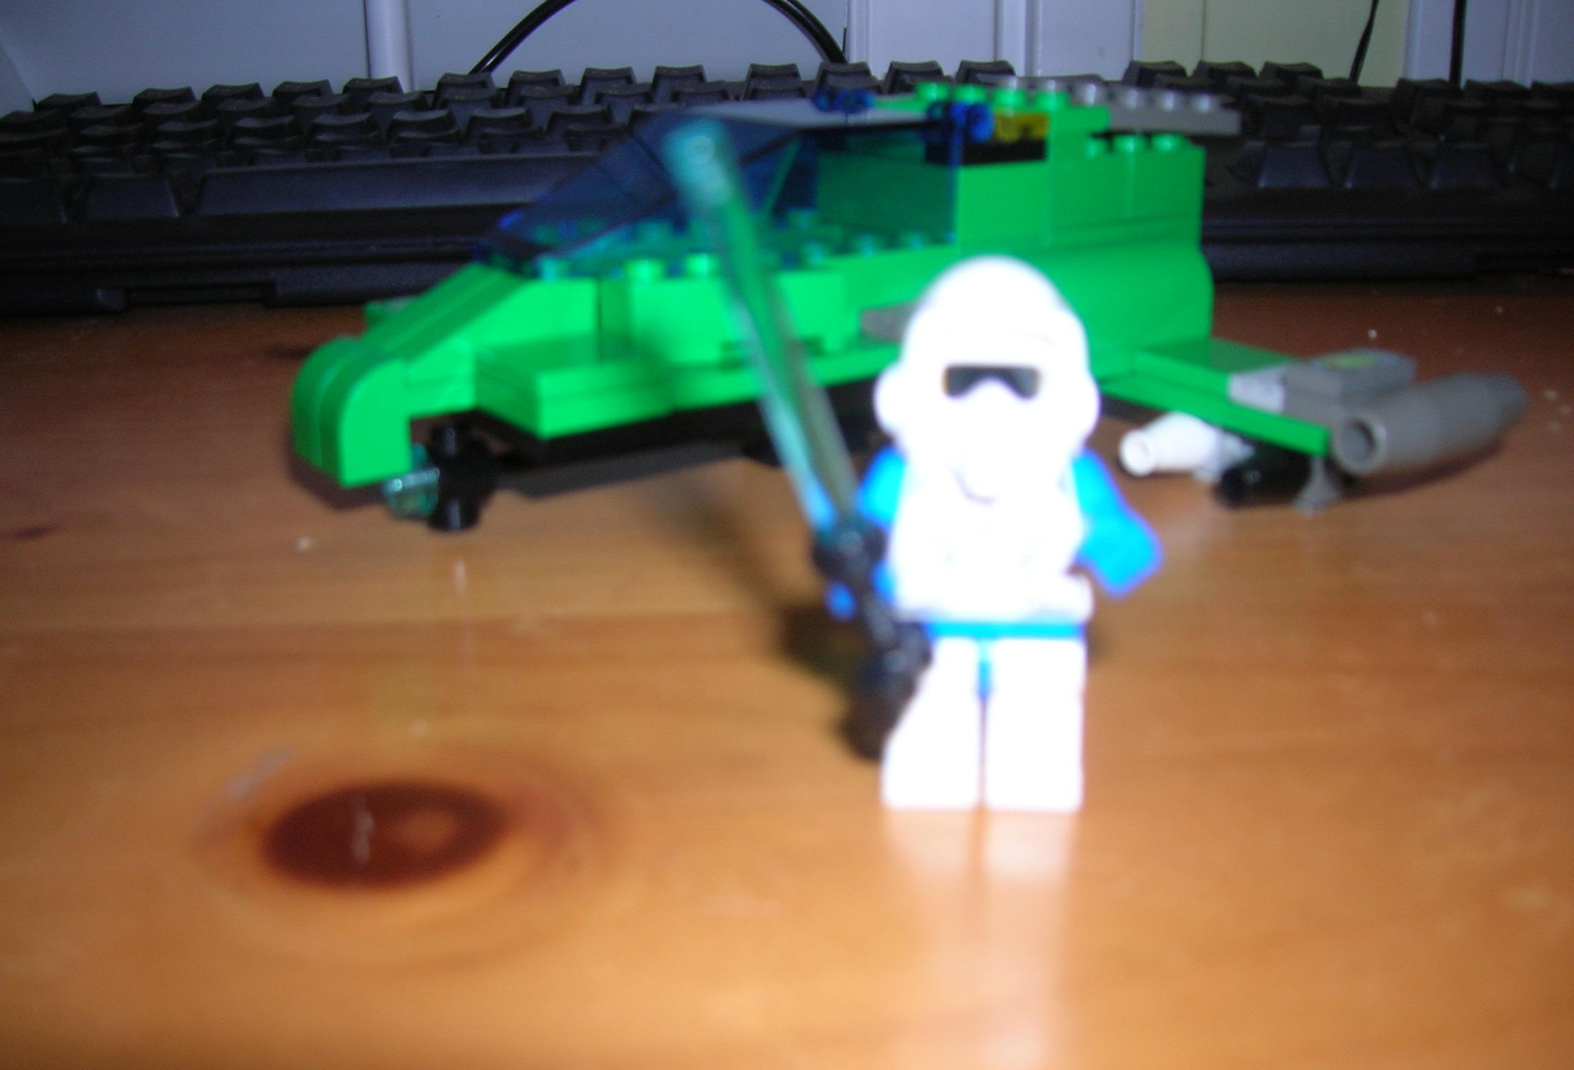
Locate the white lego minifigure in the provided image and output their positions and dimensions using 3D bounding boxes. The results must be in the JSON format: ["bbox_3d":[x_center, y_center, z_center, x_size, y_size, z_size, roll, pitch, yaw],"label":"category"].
[{"bbox_3d":[0.016,0.000,0.116,0.023,0.042,0.015,1,20,5],"label":"white lego minifigure"}]

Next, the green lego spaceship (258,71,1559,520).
[{"bbox_3d":[0.005,-0.036,0.205,0.141,0.045,0.133,-14,24,-32],"label":"green lego spaceship"}]

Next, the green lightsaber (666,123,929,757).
[{"bbox_3d":[0.002,-0.008,0.105,0.006,0.042,0.006,-18,19,11],"label":"green lightsaber"}]

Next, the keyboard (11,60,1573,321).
[{"bbox_3d":[0.018,-0.093,0.371,0.454,0.037,0.154,-2,20,-2],"label":"keyboard"}]

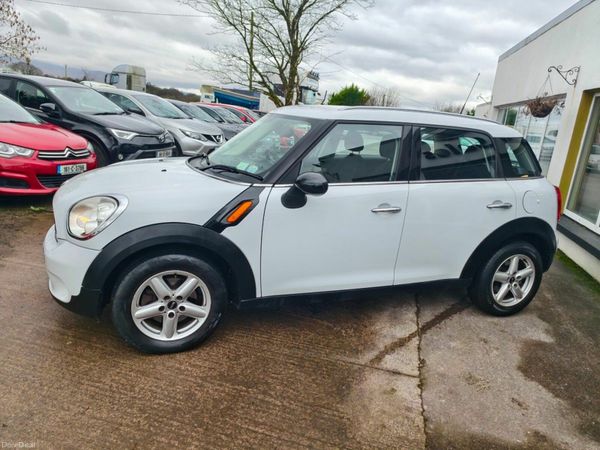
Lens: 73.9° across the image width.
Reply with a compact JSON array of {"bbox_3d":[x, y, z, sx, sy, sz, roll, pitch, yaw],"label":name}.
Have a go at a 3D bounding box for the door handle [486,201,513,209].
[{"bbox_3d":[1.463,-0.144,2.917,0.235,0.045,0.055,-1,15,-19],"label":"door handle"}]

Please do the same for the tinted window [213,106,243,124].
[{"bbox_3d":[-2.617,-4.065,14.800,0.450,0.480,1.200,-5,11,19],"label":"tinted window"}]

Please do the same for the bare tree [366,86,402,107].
[{"bbox_3d":[7.418,-9.393,35.000,3.300,5.400,3.200,8,14,12],"label":"bare tree"}]

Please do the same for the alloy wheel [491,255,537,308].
[{"bbox_3d":[1.681,0.428,3.251,0.440,0.440,0.180,-1,13,-19],"label":"alloy wheel"}]

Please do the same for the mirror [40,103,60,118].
[{"bbox_3d":[-4.110,-1.889,6.550,0.200,0.200,0.260,9,16,13],"label":"mirror"}]

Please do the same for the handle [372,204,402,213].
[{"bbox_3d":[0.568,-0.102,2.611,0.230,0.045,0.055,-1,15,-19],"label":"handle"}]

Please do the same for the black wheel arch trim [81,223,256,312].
[{"bbox_3d":[-0.720,0.221,2.280,0.955,0.535,0.150,-1,16,-20],"label":"black wheel arch trim"}]

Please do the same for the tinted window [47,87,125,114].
[{"bbox_3d":[-3.914,-2.300,7.394,0.830,0.150,1.360,38,20,4],"label":"tinted window"}]

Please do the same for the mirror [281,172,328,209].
[{"bbox_3d":[0.035,-0.198,2.325,0.225,0.235,0.190,-1,16,-20],"label":"mirror"}]

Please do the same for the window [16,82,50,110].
[{"bbox_3d":[-4.759,-2.313,7.120,0.950,0.450,0.120,10,5,15],"label":"window"}]

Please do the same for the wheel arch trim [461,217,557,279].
[{"bbox_3d":[1.636,0.163,3.121,0.960,0.505,0.150,-1,16,-20],"label":"wheel arch trim"}]

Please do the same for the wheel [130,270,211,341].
[{"bbox_3d":[-0.768,0.453,2.385,0.440,0.440,0.180,-1,14,-22],"label":"wheel"}]

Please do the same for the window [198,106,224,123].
[{"bbox_3d":[-3.196,-3.991,14.400,1.050,0.420,0.120,10,7,15],"label":"window"}]

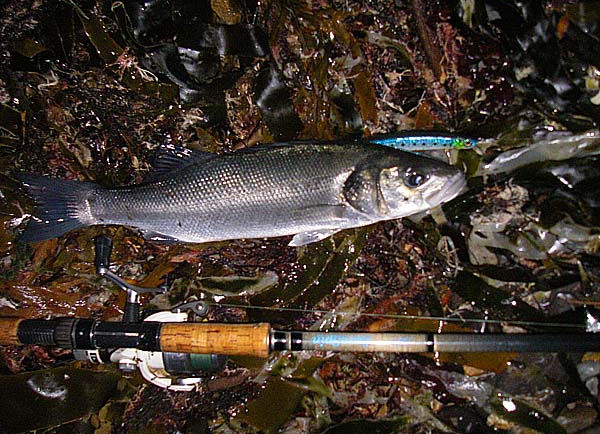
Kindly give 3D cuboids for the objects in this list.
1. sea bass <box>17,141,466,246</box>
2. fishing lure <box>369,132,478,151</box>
[{"bbox_3d":[-0.065,-0.025,0.730,0.495,0.060,0.114,-4,70,0],"label":"sea bass"},{"bbox_3d":[0.137,-0.085,0.745,0.126,0.016,0.019,1,70,-1],"label":"fishing lure"}]

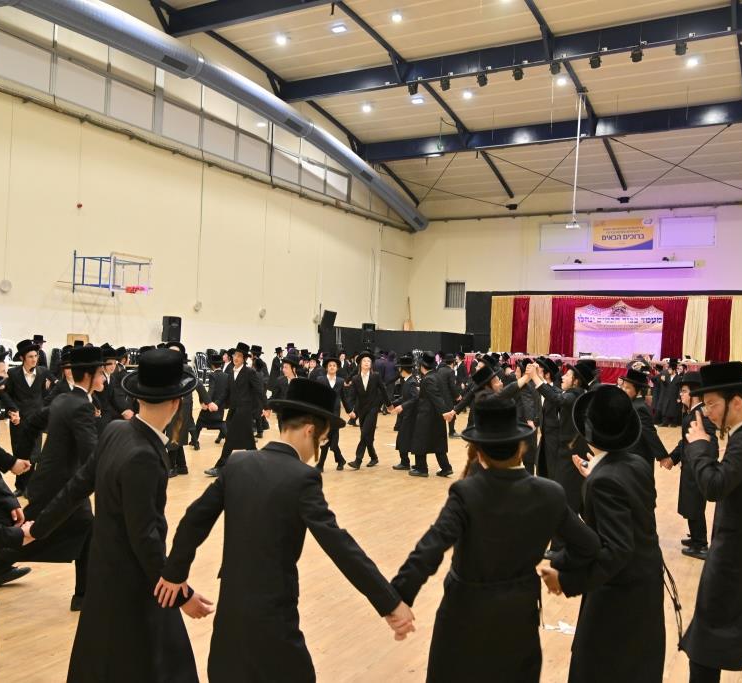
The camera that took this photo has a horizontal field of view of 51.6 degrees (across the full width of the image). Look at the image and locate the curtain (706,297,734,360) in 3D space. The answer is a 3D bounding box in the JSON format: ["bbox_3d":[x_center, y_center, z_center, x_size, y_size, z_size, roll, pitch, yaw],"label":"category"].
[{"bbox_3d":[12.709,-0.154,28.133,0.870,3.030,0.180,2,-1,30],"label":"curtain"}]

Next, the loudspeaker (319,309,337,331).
[{"bbox_3d":[-1.608,-0.811,28.718,0.380,0.710,0.400,20,8,29],"label":"loudspeaker"}]

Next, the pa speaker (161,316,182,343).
[{"bbox_3d":[-5.558,-0.334,21.400,0.390,0.700,0.420,2,-1,42],"label":"pa speaker"}]

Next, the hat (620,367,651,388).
[{"bbox_3d":[2.519,0.347,7.300,0.310,0.130,0.280,15,5,27],"label":"hat"}]

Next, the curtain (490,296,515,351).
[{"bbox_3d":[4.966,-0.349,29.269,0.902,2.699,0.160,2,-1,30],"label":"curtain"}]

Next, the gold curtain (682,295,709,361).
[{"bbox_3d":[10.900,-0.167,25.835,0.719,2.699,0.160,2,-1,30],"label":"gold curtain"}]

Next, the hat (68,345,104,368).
[{"bbox_3d":[-1.833,0.097,4.950,0.310,0.130,0.280,-4,0,-12],"label":"hat"}]

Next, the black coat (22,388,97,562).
[{"bbox_3d":[-1.981,0.855,4.900,0.460,1.080,0.480,3,-1,-17],"label":"black coat"}]

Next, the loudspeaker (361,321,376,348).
[{"bbox_3d":[-0.056,-0.140,21.500,0.400,0.700,0.380,2,-1,-3],"label":"loudspeaker"}]

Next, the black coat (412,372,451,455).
[{"bbox_3d":[0.848,1.017,10.850,0.430,1.210,0.520,2,-1,30],"label":"black coat"}]

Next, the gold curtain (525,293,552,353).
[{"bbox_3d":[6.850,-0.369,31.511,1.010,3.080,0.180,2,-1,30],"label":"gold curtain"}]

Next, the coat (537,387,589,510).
[{"bbox_3d":[1.663,0.911,6.600,0.440,1.120,0.480,2,-1,6],"label":"coat"}]

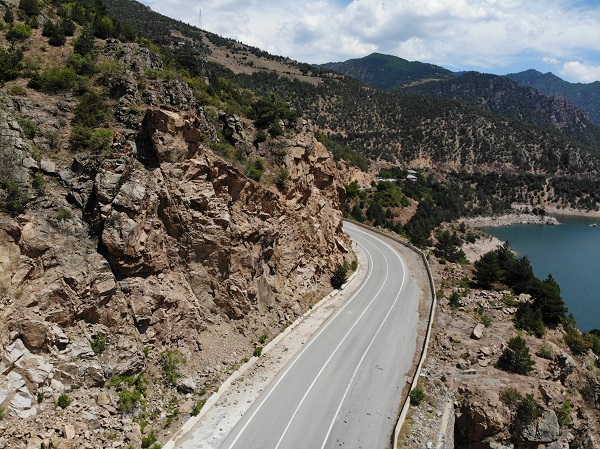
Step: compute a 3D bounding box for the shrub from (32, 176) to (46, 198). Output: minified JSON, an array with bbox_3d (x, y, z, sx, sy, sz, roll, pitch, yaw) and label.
[{"bbox_3d":[-26.000,-3.693,41.500,1.143,2.182,1.143,-5,10,-32],"label":"shrub"}]

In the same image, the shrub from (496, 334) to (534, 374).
[{"bbox_3d":[24.849,14.960,48.000,3.838,3.976,3.838,5,10,28],"label":"shrub"}]

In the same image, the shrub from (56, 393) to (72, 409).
[{"bbox_3d":[-17.105,12.780,30.200,0.999,0.897,0.999,-5,10,-31],"label":"shrub"}]

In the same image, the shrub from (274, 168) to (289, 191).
[{"bbox_3d":[-3.425,-8.333,77.000,2.586,4.042,2.586,0,8,-3],"label":"shrub"}]

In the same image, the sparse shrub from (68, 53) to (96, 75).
[{"bbox_3d":[-33.975,-25.144,65.000,3.849,2.996,3.271,-4,9,-26],"label":"sparse shrub"}]

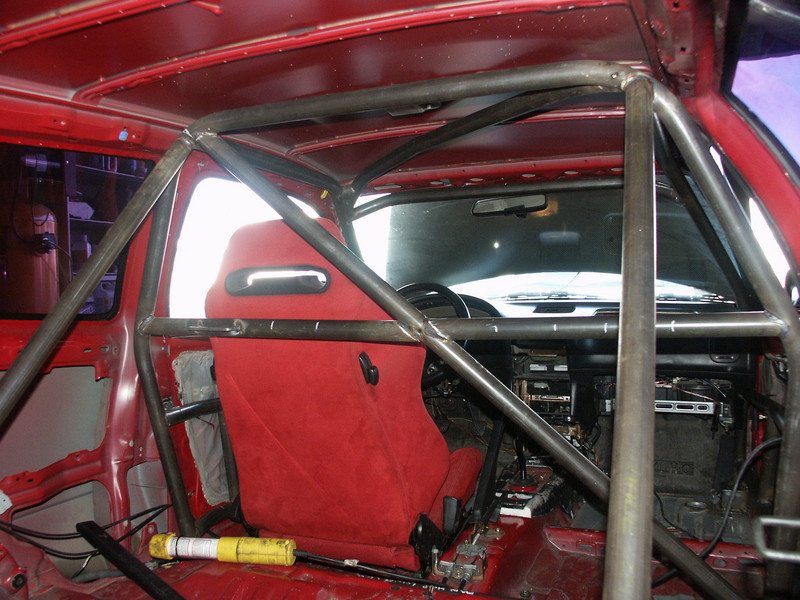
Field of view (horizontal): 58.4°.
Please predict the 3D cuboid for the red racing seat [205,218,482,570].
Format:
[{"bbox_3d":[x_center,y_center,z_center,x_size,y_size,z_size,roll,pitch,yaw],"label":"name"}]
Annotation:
[{"bbox_3d":[-0.105,0.265,1.970,0.550,0.875,0.820,-1,-2,22],"label":"red racing seat"}]

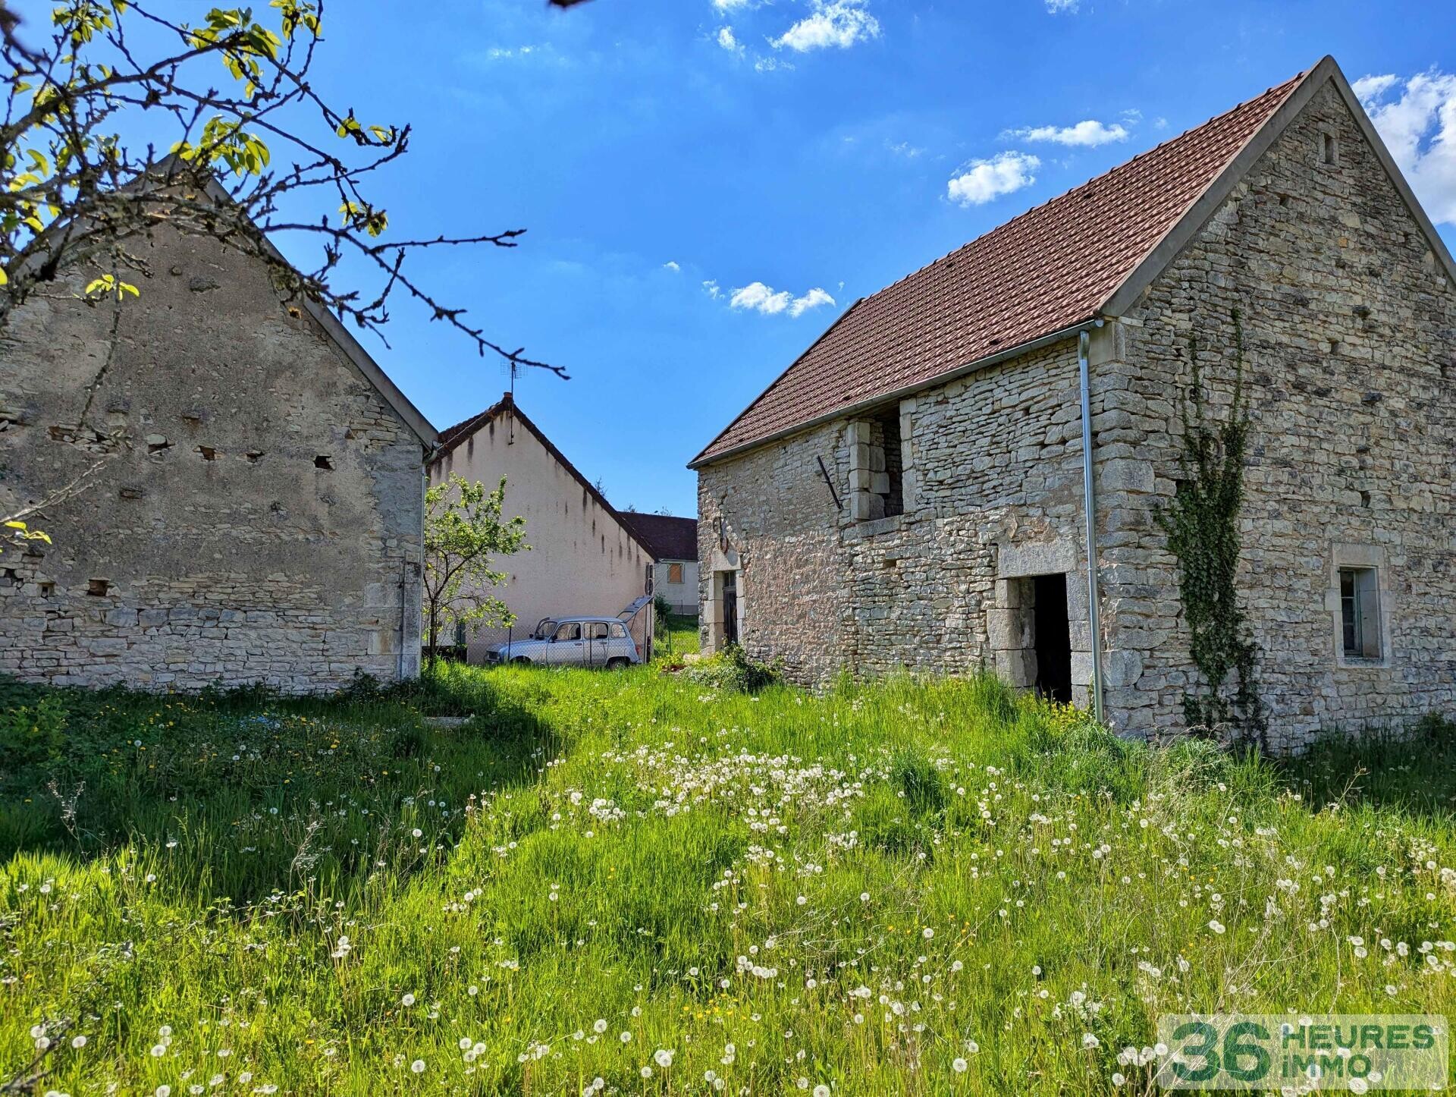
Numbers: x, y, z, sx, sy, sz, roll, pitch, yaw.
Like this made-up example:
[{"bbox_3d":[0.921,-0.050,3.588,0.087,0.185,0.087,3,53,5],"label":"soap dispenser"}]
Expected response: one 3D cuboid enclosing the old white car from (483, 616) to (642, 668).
[{"bbox_3d":[-4.038,2.491,24.943,3.670,1.530,1.500,2,-5,-25],"label":"old white car"}]

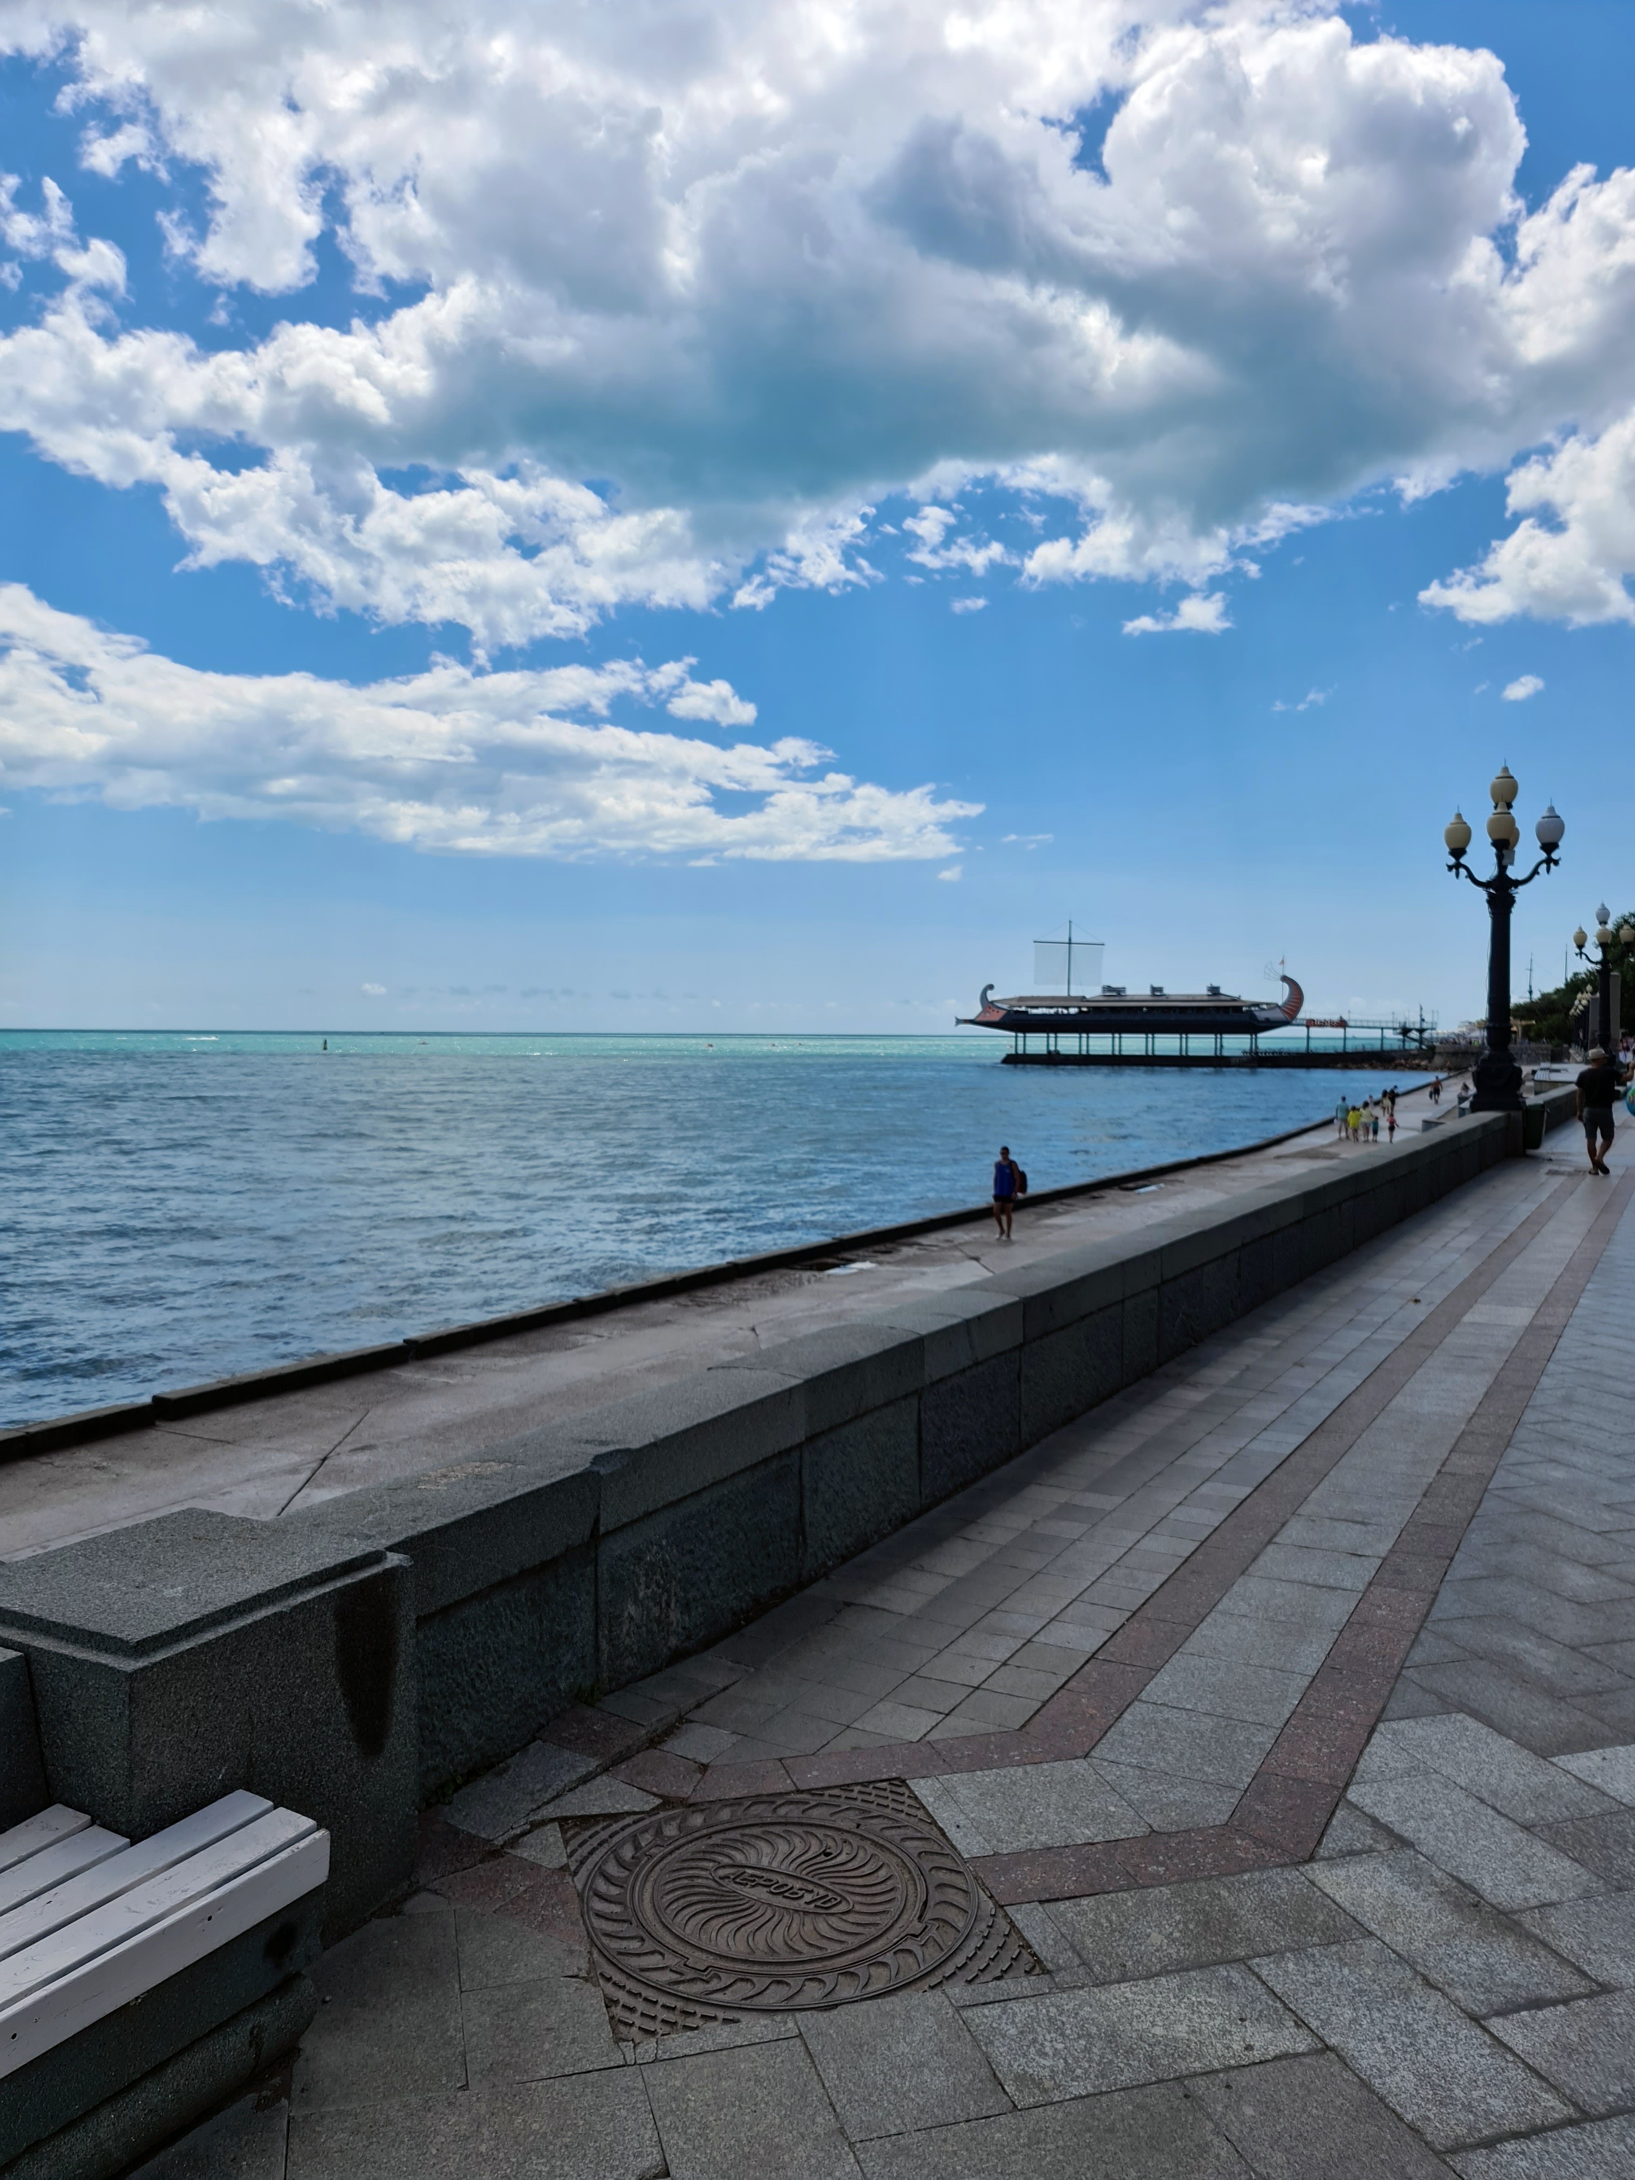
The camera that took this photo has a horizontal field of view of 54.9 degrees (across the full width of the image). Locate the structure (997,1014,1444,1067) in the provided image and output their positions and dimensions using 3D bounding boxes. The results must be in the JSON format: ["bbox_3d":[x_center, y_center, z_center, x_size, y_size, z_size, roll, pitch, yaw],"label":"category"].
[{"bbox_3d":[69.564,-8.635,276.685,75.089,8.729,9.000,1,2,25],"label":"structure"}]

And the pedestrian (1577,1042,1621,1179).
[{"bbox_3d":[10.647,0.261,21.400,0.640,1.719,0.450,2,2,31],"label":"pedestrian"}]

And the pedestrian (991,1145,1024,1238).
[{"bbox_3d":[3.715,1.978,30.697,0.520,1.802,0.450,2,2,29],"label":"pedestrian"}]

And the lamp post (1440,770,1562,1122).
[{"bbox_3d":[10.867,-2.417,24.850,1.780,5.500,1.780,2,2,29],"label":"lamp post"}]

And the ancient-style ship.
[{"bbox_3d":[55.064,-18.211,282.531,62.880,23.754,9.500,1,2,25],"label":"ancient-style ship"}]

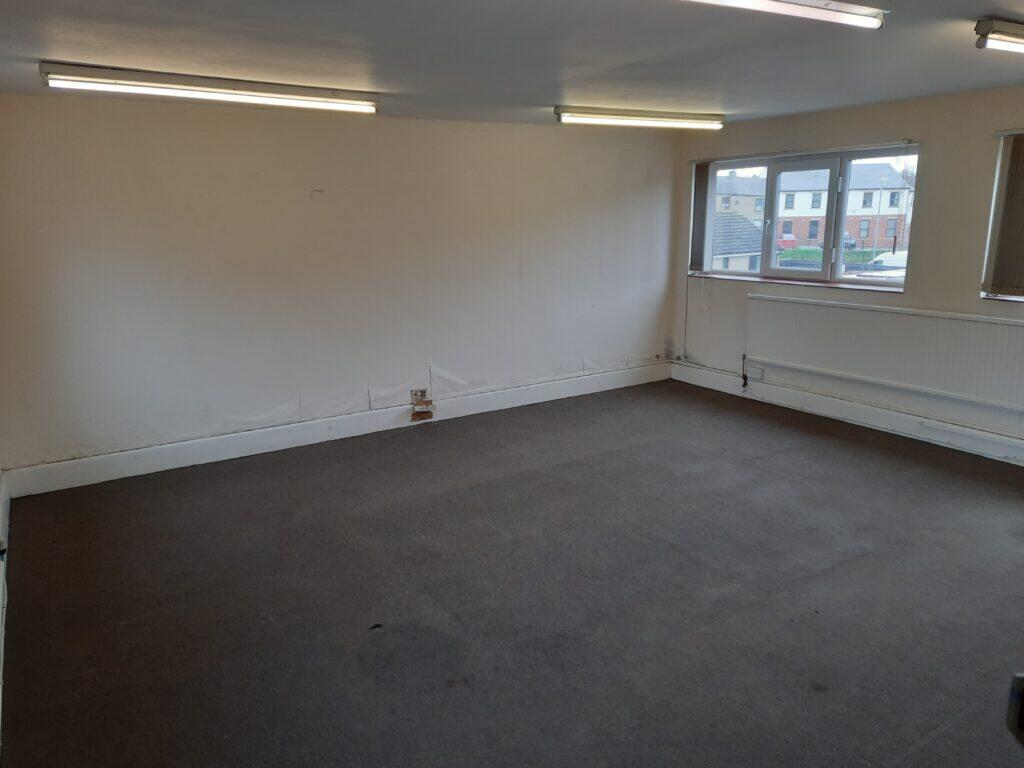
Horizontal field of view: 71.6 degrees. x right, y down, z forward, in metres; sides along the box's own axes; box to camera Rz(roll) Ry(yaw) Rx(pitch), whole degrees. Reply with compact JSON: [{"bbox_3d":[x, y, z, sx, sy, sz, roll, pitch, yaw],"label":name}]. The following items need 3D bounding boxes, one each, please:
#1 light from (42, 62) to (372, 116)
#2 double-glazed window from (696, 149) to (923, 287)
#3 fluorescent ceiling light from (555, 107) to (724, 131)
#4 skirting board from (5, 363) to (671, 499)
[{"bbox_3d":[-1.393,-1.452,3.517,1.555,0.100,0.060,-9,16,-33],"label":"light"},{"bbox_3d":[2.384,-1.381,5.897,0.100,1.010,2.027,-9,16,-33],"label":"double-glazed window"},{"bbox_3d":[0.955,-1.901,5.083,1.550,0.100,0.060,-11,17,-32],"label":"fluorescent ceiling light"},{"bbox_3d":[-0.678,0.224,5.618,5.450,0.173,0.026,-9,16,-33],"label":"skirting board"}]

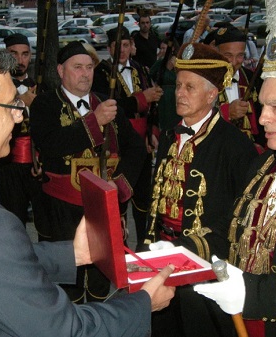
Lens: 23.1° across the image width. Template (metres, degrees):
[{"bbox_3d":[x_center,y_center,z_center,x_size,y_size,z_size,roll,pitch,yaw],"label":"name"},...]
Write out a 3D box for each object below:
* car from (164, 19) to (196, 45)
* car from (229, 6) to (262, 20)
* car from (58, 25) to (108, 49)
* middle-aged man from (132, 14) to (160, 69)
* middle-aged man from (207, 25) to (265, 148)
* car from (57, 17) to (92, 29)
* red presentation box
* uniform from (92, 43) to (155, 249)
[{"bbox_3d":[2.878,-7.693,38.500,1.760,1.450,4.350,1,14,20],"label":"car"},{"bbox_3d":[8.833,-12.415,55.000,1.840,1.700,4.500,9,18,43],"label":"car"},{"bbox_3d":[-3.895,-8.435,43.500,4.350,1.500,1.770,7,17,39],"label":"car"},{"bbox_3d":[0.130,-1.091,8.902,0.520,1.820,0.340,-3,13,0],"label":"middle-aged man"},{"bbox_3d":[0.606,0.056,3.998,0.600,1.780,0.450,1,14,20],"label":"middle-aged man"},{"bbox_3d":[-4.981,-11.061,53.000,4.000,1.500,1.720,-11,15,-29],"label":"car"},{"bbox_3d":[0.023,0.129,1.521,0.281,0.240,0.149,-5,17,-27],"label":"red presentation box"},{"bbox_3d":[-0.056,-0.056,4.944,0.560,1.470,0.420,-7,13,-14],"label":"uniform"}]

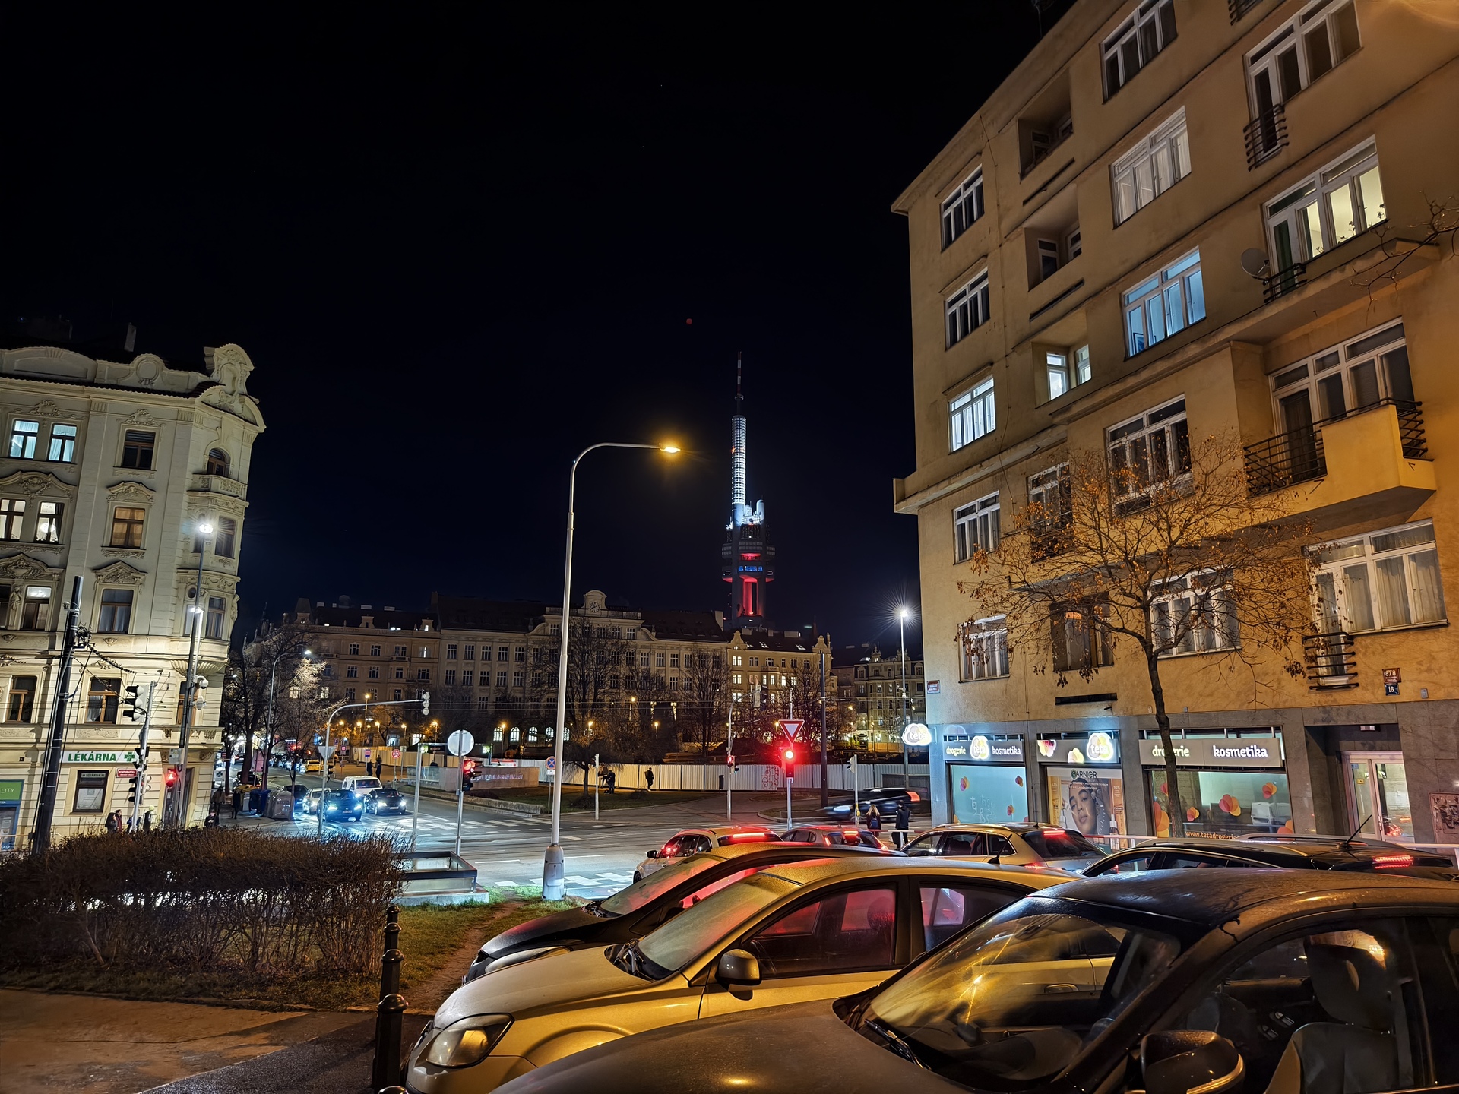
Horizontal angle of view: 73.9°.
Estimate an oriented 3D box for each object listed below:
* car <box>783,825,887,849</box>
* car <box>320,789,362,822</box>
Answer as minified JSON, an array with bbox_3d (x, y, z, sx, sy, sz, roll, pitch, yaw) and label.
[{"bbox_3d":[2.163,7.502,23.354,1.740,1.460,4.150,4,-15,-18],"label":"car"},{"bbox_3d":[-19.859,13.098,49.571,1.800,1.500,4.300,6,-13,-24],"label":"car"}]

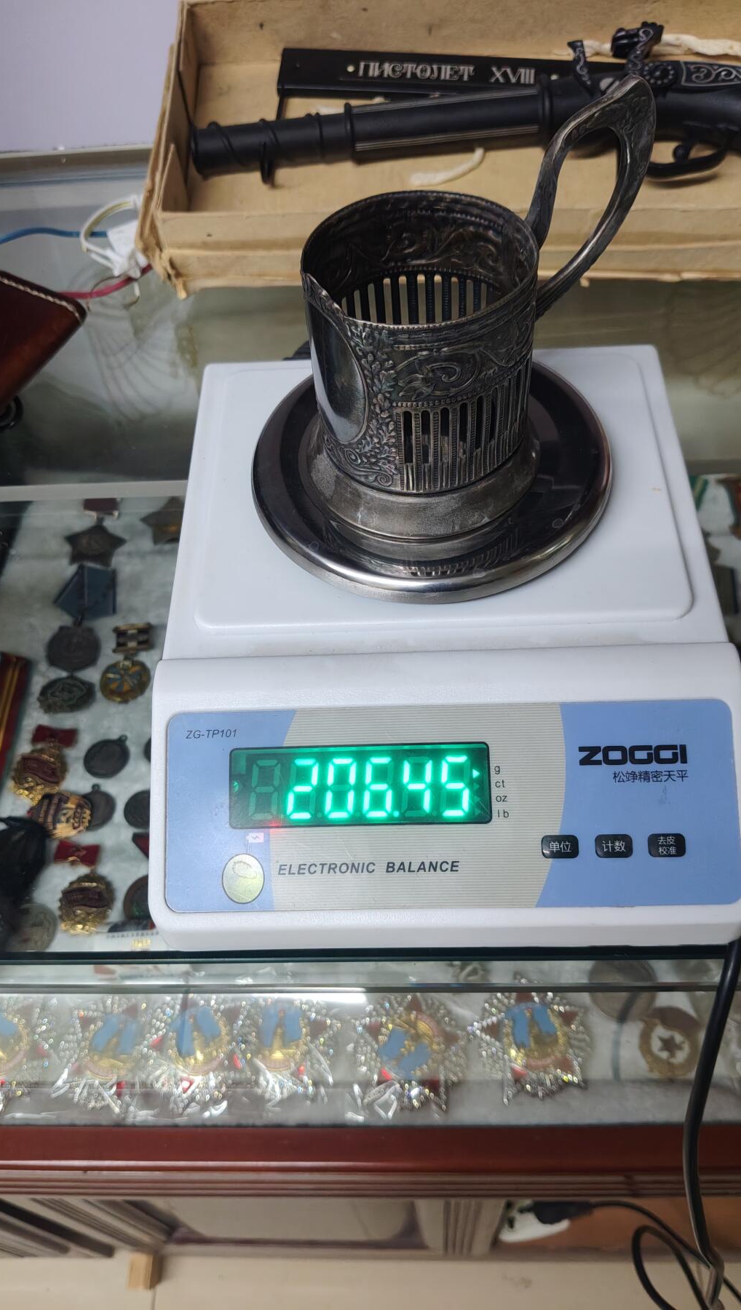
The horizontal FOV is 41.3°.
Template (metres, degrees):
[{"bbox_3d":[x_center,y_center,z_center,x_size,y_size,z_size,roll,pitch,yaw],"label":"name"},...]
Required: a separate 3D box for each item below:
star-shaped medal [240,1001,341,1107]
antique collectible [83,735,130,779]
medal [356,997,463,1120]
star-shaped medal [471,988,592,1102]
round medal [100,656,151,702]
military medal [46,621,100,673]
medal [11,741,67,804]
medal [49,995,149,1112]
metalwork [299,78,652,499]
[{"bbox_3d":[-0.046,0.219,0.548,0.065,0.008,0.065,-3,55,2],"label":"star-shaped medal"},{"bbox_3d":[-0.189,0.073,0.706,0.033,0.003,0.037,24,59,19],"label":"antique collectible"},{"bbox_3d":[0.022,0.219,0.543,0.065,0.008,0.065,-40,62,-22],"label":"medal"},{"bbox_3d":[0.089,0.213,0.543,0.065,0.008,0.065,-8,55,-2],"label":"star-shaped medal"},{"bbox_3d":[-0.185,0.018,0.744,0.037,0.004,0.042,-3,54,1],"label":"round medal"},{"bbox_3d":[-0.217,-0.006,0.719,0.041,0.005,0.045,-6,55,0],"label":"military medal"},{"bbox_3d":[-0.222,0.079,0.659,0.038,0.006,0.046,6,56,8],"label":"medal"},{"bbox_3d":[-0.158,0.236,0.584,0.068,0.008,0.070,17,57,15],"label":"medal"},{"bbox_3d":[0.032,-0.116,0.319,0.118,0.112,0.080,-20,56,-10],"label":"metalwork"}]

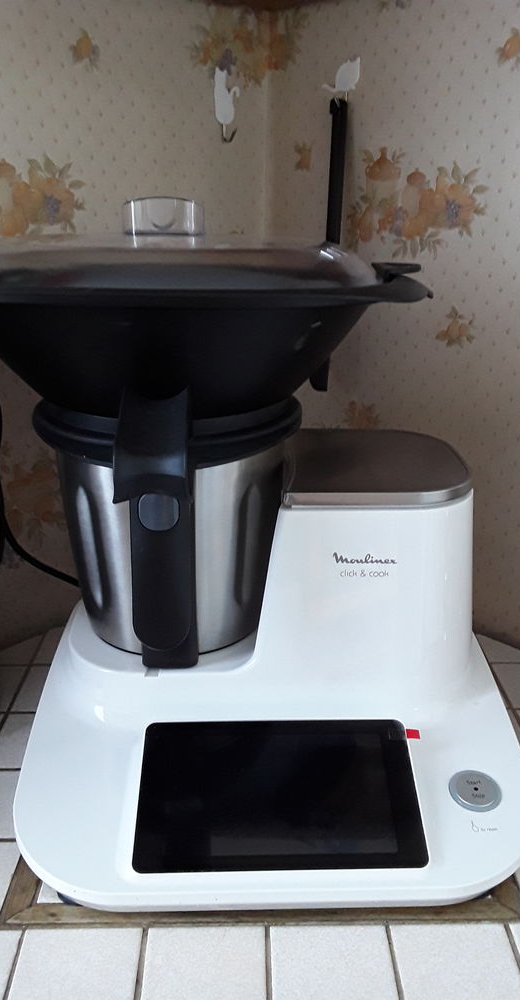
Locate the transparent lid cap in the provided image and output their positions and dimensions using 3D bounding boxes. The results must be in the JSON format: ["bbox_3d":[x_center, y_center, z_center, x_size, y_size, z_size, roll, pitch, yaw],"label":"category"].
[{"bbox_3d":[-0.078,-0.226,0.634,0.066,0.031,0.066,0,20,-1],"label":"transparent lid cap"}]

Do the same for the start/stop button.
[{"bbox_3d":[0.161,0.218,0.584,0.038,0.006,0.038,2,31,1],"label":"start/stop button"}]

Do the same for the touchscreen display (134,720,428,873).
[{"bbox_3d":[0.013,0.216,0.576,0.203,0.012,0.118,0,39,-2],"label":"touchscreen display"}]

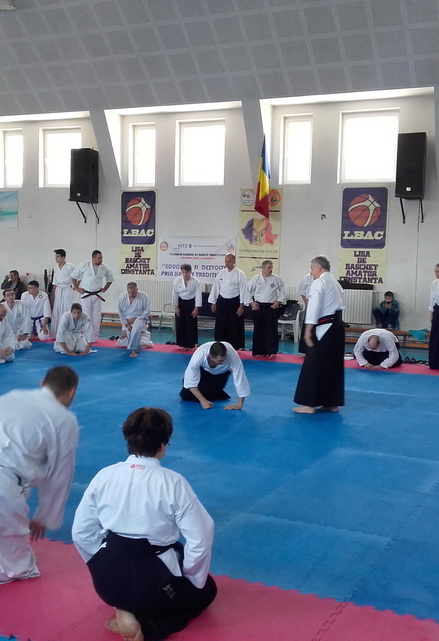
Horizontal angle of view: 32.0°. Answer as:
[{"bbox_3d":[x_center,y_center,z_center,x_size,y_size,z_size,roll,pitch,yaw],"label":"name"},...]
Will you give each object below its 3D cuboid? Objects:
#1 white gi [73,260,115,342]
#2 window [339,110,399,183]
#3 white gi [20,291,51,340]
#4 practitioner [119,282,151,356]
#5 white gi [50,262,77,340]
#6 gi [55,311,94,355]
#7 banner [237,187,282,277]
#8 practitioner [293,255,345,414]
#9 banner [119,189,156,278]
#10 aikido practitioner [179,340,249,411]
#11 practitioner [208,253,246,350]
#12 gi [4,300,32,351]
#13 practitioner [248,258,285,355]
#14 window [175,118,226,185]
[{"bbox_3d":[-2.386,-0.360,14.500,0.800,1.560,0.420,1,5,-7],"label":"white gi"},{"bbox_3d":[3.113,-3.627,16.041,1.250,1.500,0.160,3,5,25],"label":"window"},{"bbox_3d":[-3.553,-0.113,14.835,0.550,0.960,0.600,1,5,-3],"label":"white gi"},{"bbox_3d":[-1.461,-0.049,13.168,0.620,1.200,0.950,1,5,0],"label":"practitioner"},{"bbox_3d":[-2.984,-0.481,14.729,0.500,1.770,0.340,2,5,9],"label":"white gi"},{"bbox_3d":[-2.512,0.207,13.194,0.640,0.680,0.660,1,4,-5],"label":"gi"},{"bbox_3d":[0.848,-1.799,15.972,0.968,1.930,0.030,4,5,24],"label":"banner"},{"bbox_3d":[1.130,0.131,8.563,0.560,1.720,0.520,3,5,21],"label":"practitioner"},{"bbox_3d":[-1.885,-2.017,17.755,0.973,2.002,0.030,3,5,24],"label":"banner"},{"bbox_3d":[-0.061,0.585,8.857,0.720,0.690,0.950,0,5,-12],"label":"aikido practitioner"},{"bbox_3d":[0.169,-0.335,13.980,0.640,1.740,0.400,2,5,12],"label":"practitioner"},{"bbox_3d":[-3.624,0.089,13.700,0.620,0.870,0.660,-2,6,-30],"label":"gi"},{"bbox_3d":[0.809,-0.225,13.285,0.640,1.680,0.380,2,4,6],"label":"practitioner"},{"bbox_3d":[-0.422,-3.713,17.020,1.224,1.445,0.140,4,5,26],"label":"window"}]

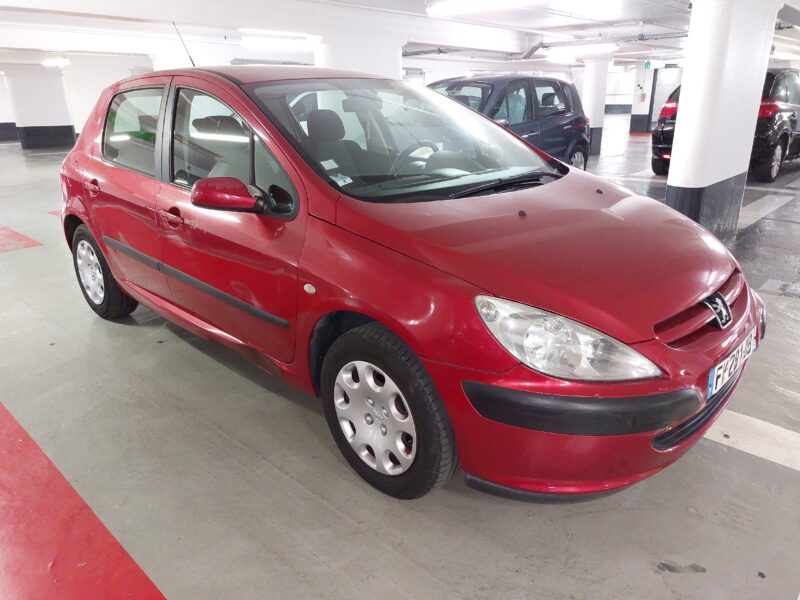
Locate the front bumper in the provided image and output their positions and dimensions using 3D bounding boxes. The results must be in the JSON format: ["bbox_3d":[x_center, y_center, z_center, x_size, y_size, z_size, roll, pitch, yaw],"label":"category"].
[{"bbox_3d":[0.906,0.205,2.158,0.630,0.480,1.700,17,26,41],"label":"front bumper"}]

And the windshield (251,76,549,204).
[{"bbox_3d":[0.047,-0.794,2.707,1.440,0.130,1.060,-19,54,-44],"label":"windshield"}]

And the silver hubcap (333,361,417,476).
[{"bbox_3d":[-0.091,0.413,2.033,0.414,0.414,0.050,18,26,42],"label":"silver hubcap"}]

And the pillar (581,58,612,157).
[{"bbox_3d":[4.171,-4.148,12.490,0.370,2.020,0.500,17,26,41],"label":"pillar"}]

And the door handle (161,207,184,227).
[{"bbox_3d":[-1.064,-0.393,2.692,0.200,0.085,0.055,17,26,41],"label":"door handle"}]

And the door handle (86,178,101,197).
[{"bbox_3d":[-1.747,-0.645,3.296,0.190,0.085,0.055,17,26,41],"label":"door handle"}]

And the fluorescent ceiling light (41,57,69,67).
[{"bbox_3d":[-8.179,-5.613,13.628,1.200,0.120,0.160,17,26,41],"label":"fluorescent ceiling light"}]

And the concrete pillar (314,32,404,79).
[{"bbox_3d":[-0.566,-2.531,8.196,0.280,2.150,1.520,17,25,40],"label":"concrete pillar"}]

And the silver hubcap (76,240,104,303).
[{"bbox_3d":[-1.985,-0.176,3.725,0.414,0.414,0.050,17,25,40],"label":"silver hubcap"}]

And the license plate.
[{"bbox_3d":[1.133,0.201,1.967,0.020,0.110,0.520,9,20,43],"label":"license plate"}]

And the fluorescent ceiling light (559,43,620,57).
[{"bbox_3d":[3.502,-4.683,10.785,1.220,0.110,0.130,17,25,40],"label":"fluorescent ceiling light"}]

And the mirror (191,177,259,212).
[{"bbox_3d":[-0.654,-0.406,2.195,0.145,0.125,0.195,17,25,40],"label":"mirror"}]

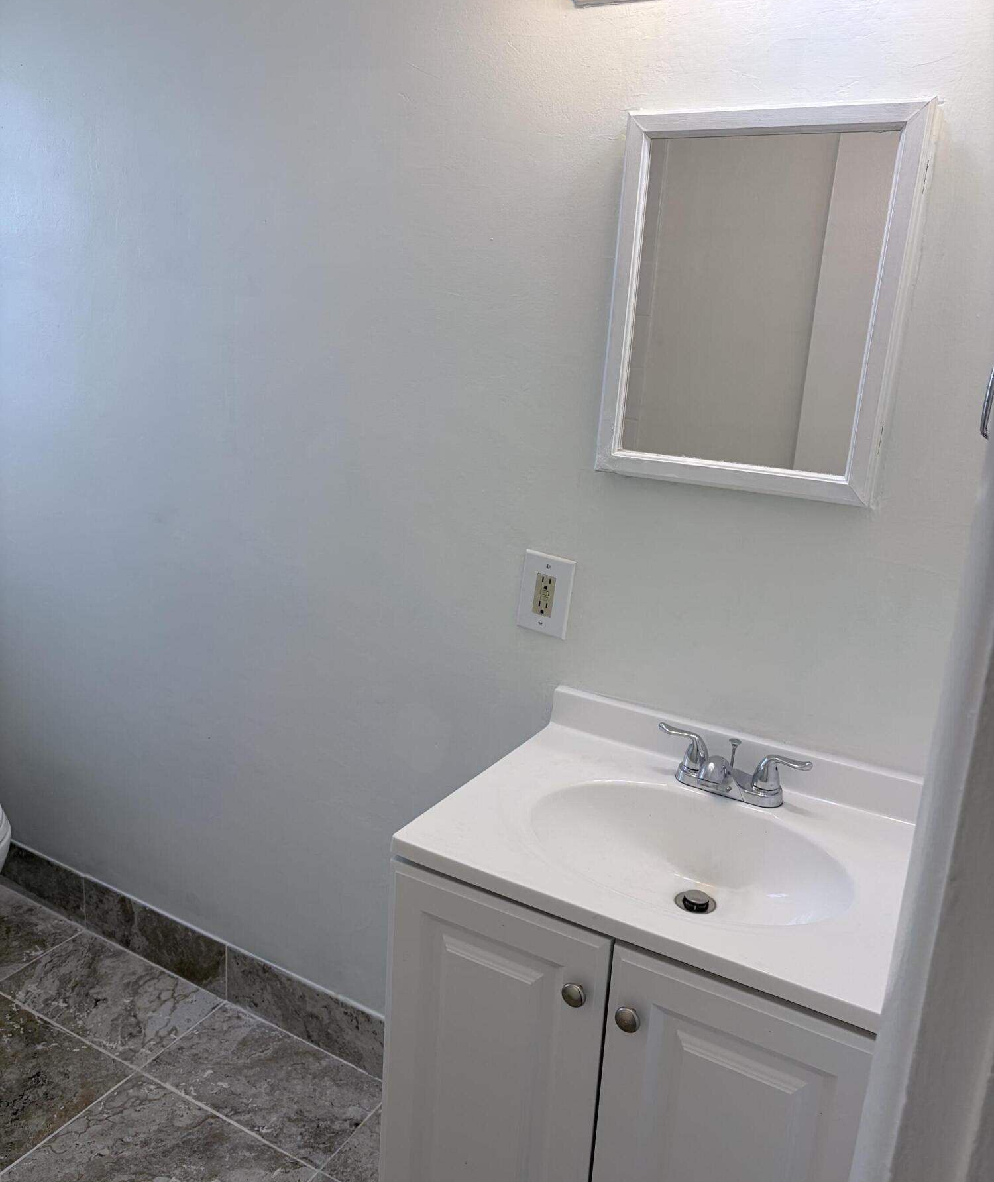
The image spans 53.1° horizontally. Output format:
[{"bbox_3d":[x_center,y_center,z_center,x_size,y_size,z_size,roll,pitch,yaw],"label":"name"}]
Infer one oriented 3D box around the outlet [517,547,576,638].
[{"bbox_3d":[0.079,0.007,1.621,0.089,0.133,0.008,12,18,28],"label":"outlet"}]

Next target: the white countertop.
[{"bbox_3d":[0.259,0.305,1.312,0.630,0.087,0.472,12,18,28],"label":"white countertop"}]

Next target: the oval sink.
[{"bbox_3d":[0.240,0.392,1.310,0.422,0.132,0.320,12,18,28],"label":"oval sink"}]

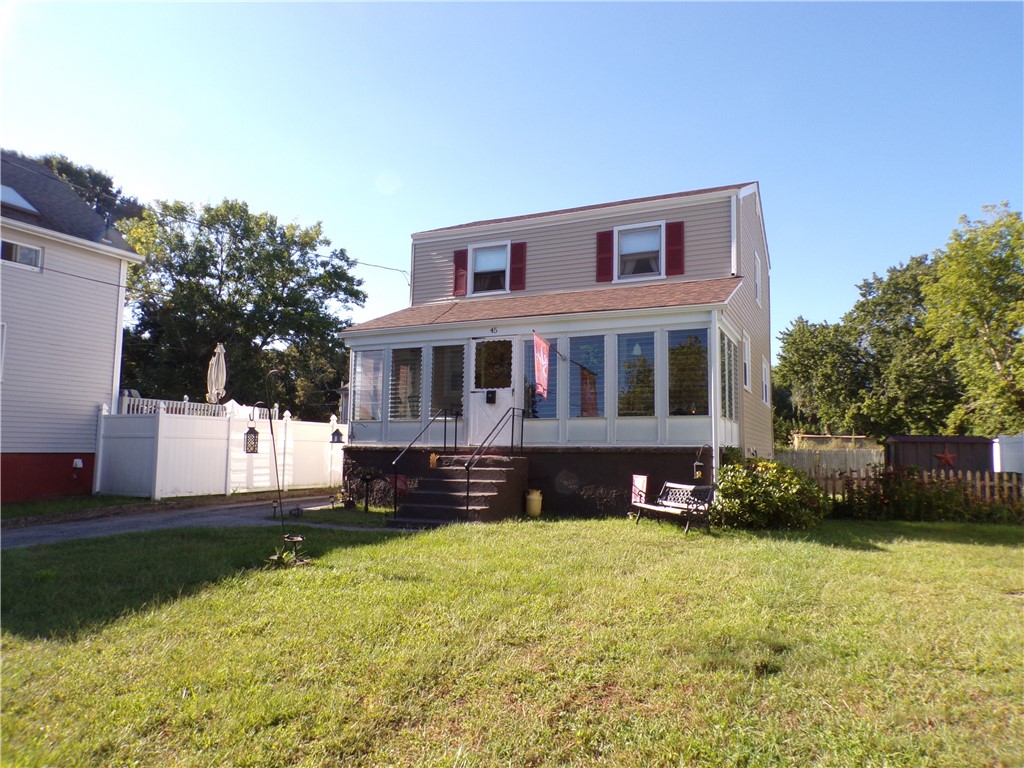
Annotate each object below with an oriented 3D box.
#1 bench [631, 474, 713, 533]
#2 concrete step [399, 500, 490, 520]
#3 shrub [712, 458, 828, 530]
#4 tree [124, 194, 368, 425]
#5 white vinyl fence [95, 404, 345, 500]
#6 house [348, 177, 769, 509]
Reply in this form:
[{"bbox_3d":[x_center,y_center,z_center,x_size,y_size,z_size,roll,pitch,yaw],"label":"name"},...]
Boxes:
[{"bbox_3d":[2.407,1.845,10.700,0.600,0.770,1.270,3,-6,-23],"label":"bench"},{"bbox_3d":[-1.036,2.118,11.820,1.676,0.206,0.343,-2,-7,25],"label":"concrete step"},{"bbox_3d":[4.151,1.782,11.400,1.850,1.120,1.700,-2,-7,25],"label":"shrub"},{"bbox_3d":[-11.028,-1.845,28.836,10.000,11.273,9.500,3,-6,-21],"label":"tree"},{"bbox_3d":[-6.752,1.857,19.045,1.850,2.050,7.950,-2,-6,23],"label":"white vinyl fence"},{"bbox_3d":[1.780,-1.026,16.788,7.742,7.526,8.751,-2,-7,25],"label":"house"}]

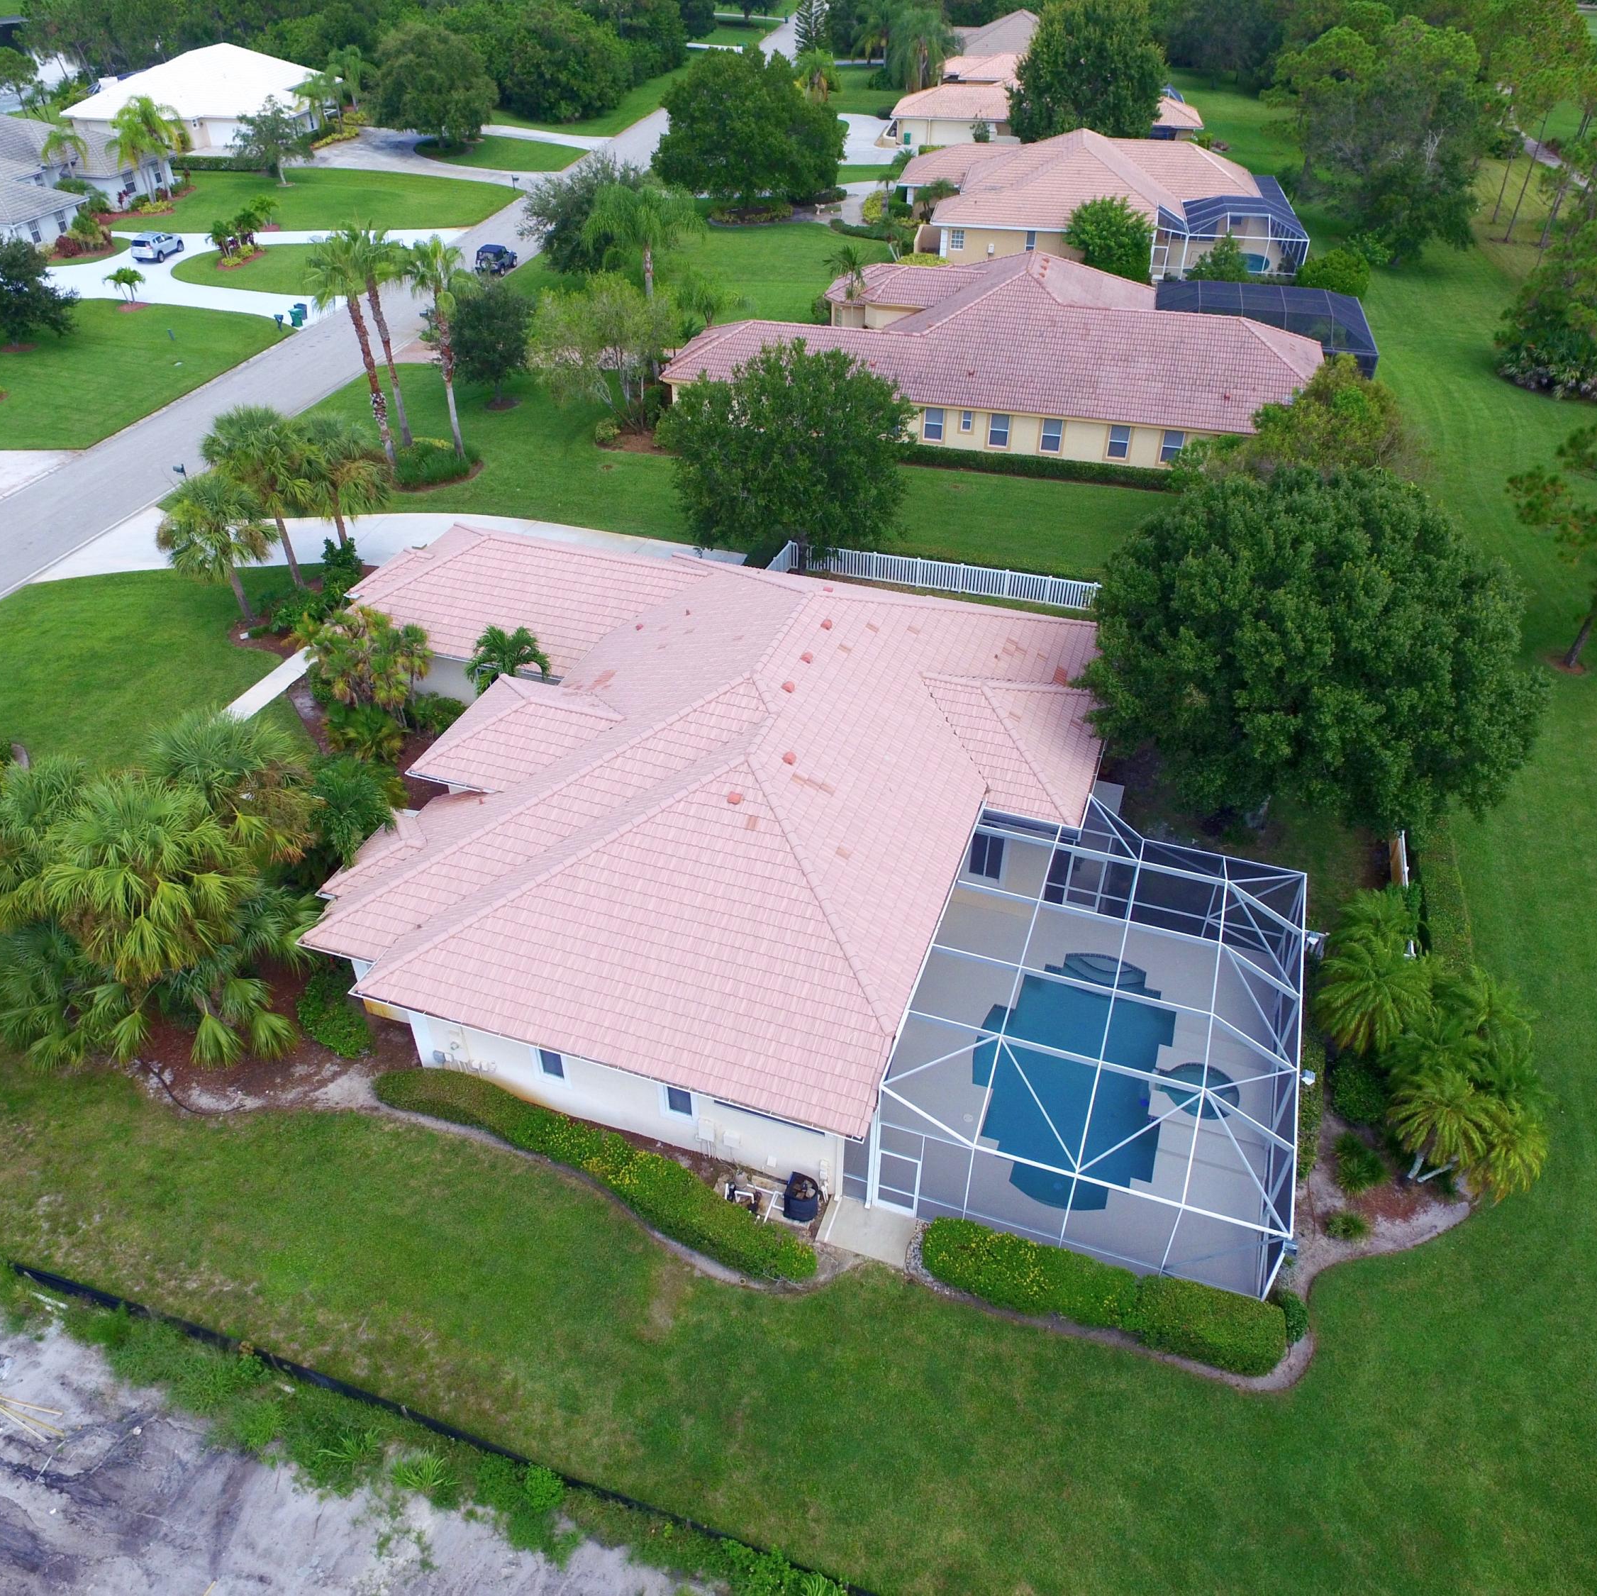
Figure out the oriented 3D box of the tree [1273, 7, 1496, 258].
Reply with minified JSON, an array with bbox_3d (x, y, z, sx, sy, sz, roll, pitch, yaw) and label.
[{"bbox_3d":[40.024,-45.724,85.362,13.310,14.680,13.310,0,38,0],"label":"tree"}]

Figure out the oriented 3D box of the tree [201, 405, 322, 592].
[{"bbox_3d":[-19.408,-10.935,45.735,4.100,7.000,4.100,0,39,0],"label":"tree"}]

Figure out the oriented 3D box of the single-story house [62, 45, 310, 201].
[{"bbox_3d":[-57.434,-70.092,121.366,22.000,7.500,22.000,5,39,5],"label":"single-story house"}]

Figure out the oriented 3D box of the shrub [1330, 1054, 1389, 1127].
[{"bbox_3d":[14.333,7.517,31.245,1.500,1.450,1.650,0,39,0],"label":"shrub"}]

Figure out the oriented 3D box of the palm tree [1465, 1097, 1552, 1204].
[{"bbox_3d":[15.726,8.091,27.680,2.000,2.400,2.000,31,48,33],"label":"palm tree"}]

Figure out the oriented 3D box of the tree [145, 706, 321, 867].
[{"bbox_3d":[-15.179,0.335,33.805,4.360,5.850,4.360,0,38,0],"label":"tree"}]

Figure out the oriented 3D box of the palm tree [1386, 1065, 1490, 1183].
[{"bbox_3d":[13.442,7.259,26.261,2.200,3.000,2.200,0,39,0],"label":"palm tree"}]

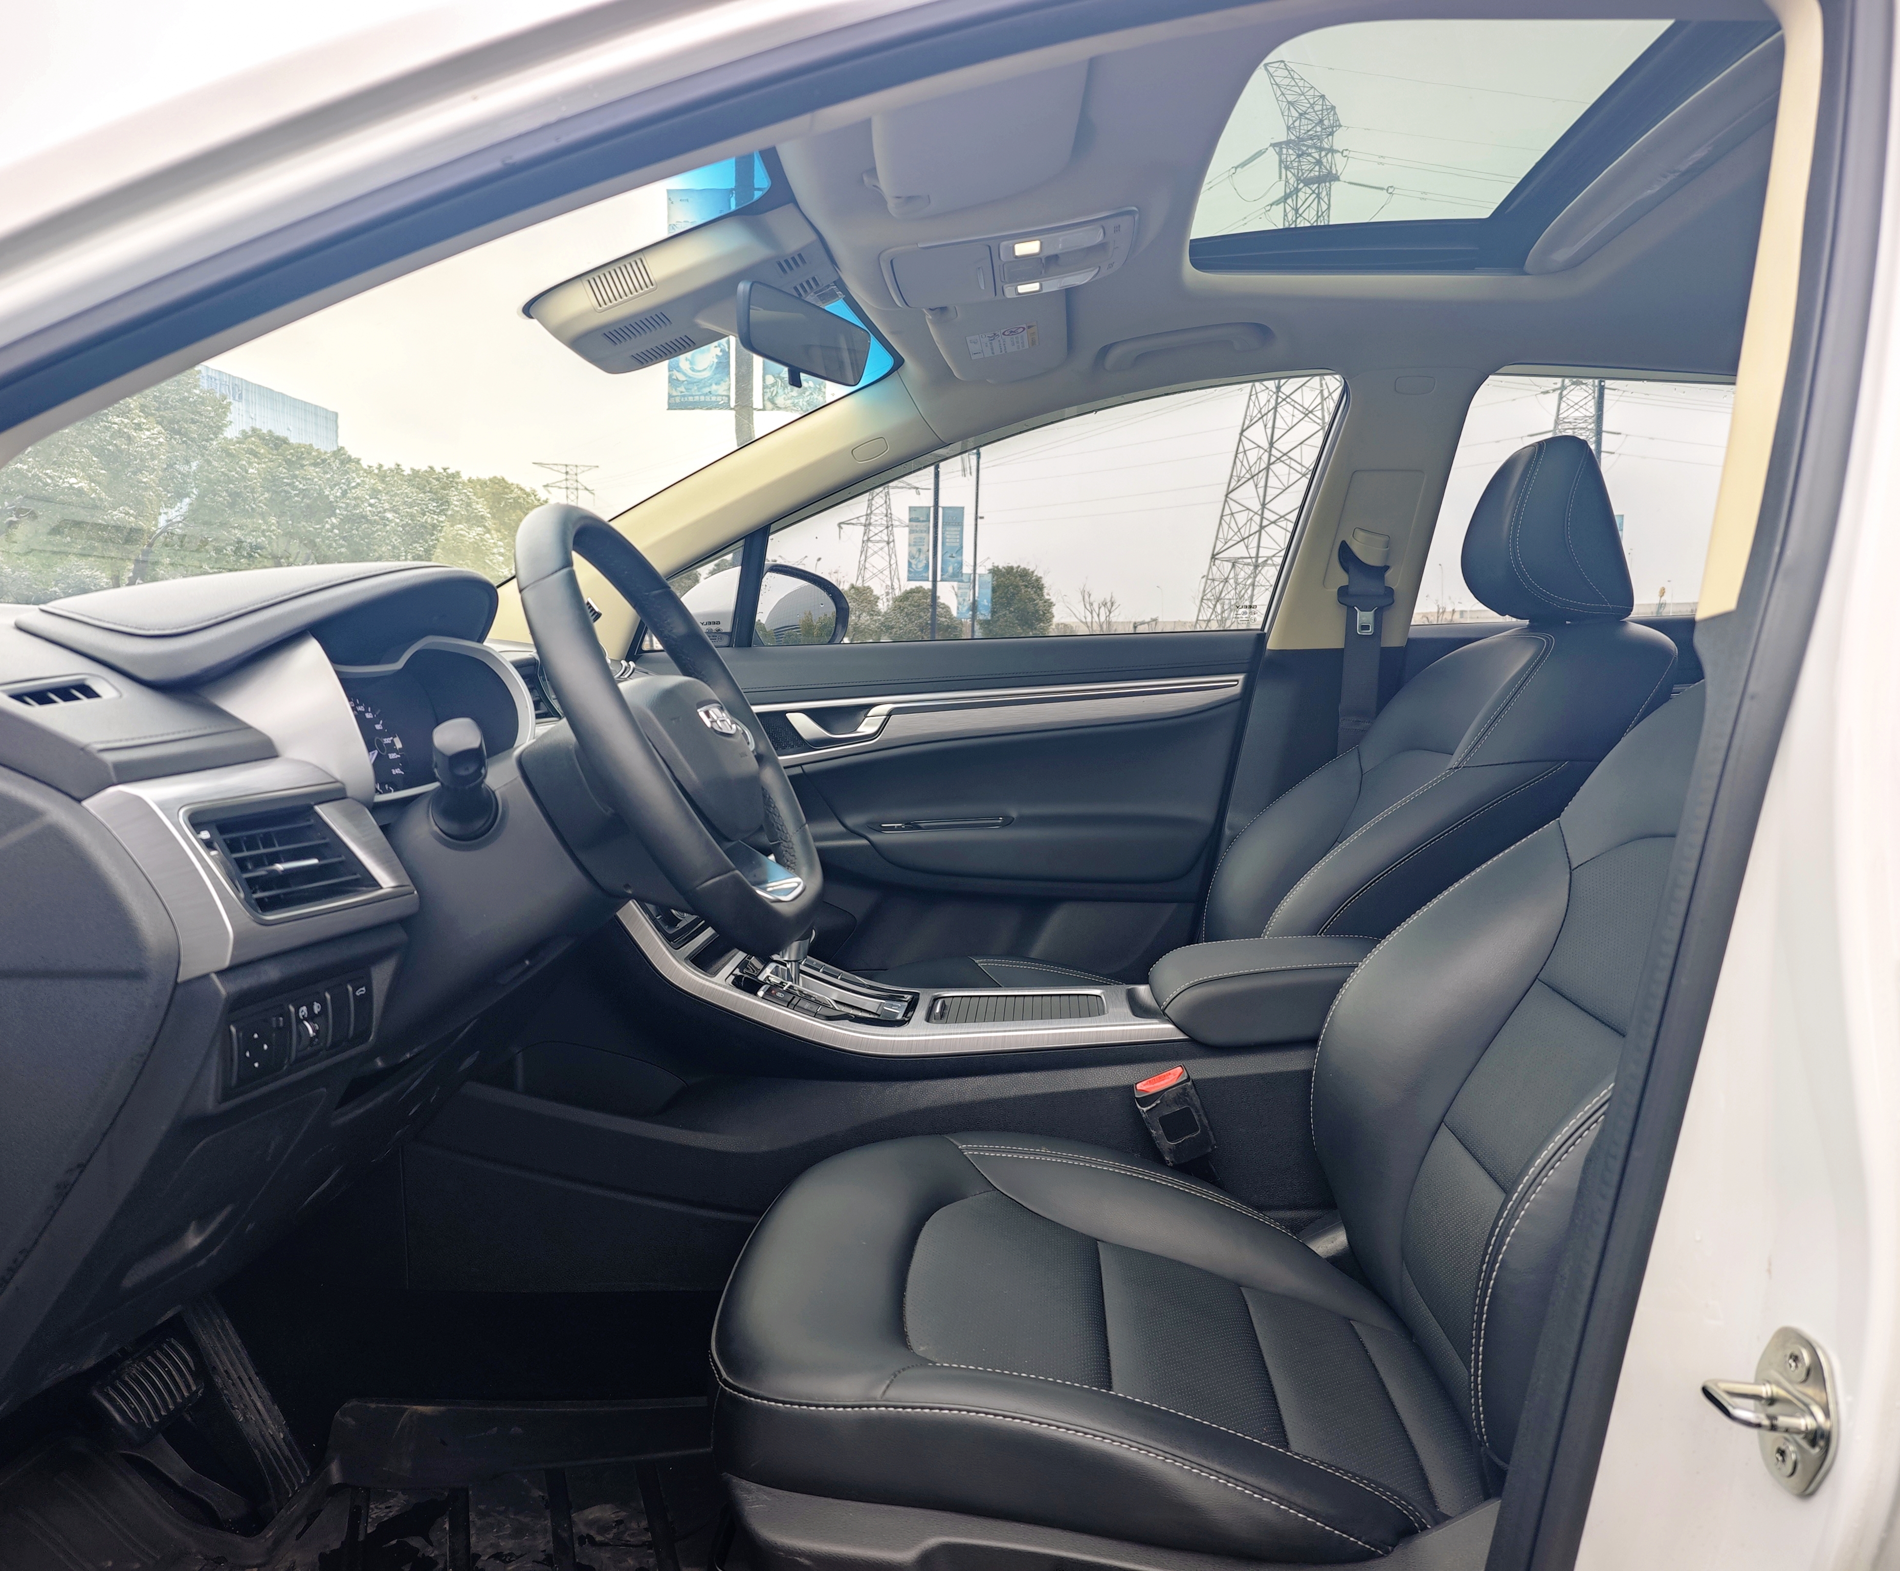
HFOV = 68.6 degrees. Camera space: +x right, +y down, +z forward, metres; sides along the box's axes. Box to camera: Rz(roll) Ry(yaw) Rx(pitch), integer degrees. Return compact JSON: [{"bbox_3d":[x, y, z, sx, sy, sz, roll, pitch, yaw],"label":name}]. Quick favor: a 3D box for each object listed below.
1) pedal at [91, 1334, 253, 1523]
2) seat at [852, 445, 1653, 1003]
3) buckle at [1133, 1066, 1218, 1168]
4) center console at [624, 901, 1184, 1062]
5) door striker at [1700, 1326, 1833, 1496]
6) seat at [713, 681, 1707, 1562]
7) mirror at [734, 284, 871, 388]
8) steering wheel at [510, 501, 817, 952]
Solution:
[{"bbox_3d":[-0.640,0.527,1.149,0.113,0.143,0.094,2,7,3],"label":"pedal"},{"bbox_3d":[0.329,0.076,1.709,0.886,0.985,0.522,2,7,3],"label":"seat"},{"bbox_3d":[0.210,0.309,1.298,0.044,0.085,0.030,-18,6,6],"label":"buckle"},{"bbox_3d":[-0.033,0.173,1.386,0.522,0.143,0.207,2,7,3],"label":"center console"},{"bbox_3d":[0.383,0.291,0.649,0.043,0.073,0.058,2,7,3],"label":"door striker"},{"bbox_3d":[0.296,0.162,1.016,0.886,0.985,0.522,2,7,3],"label":"seat"},{"bbox_3d":[-0.145,-0.430,1.338,0.035,0.065,0.227,10,10,24],"label":"mirror"},{"bbox_3d":[-0.212,-0.033,1.019,0.099,0.359,0.364,-29,4,7],"label":"steering wheel"}]

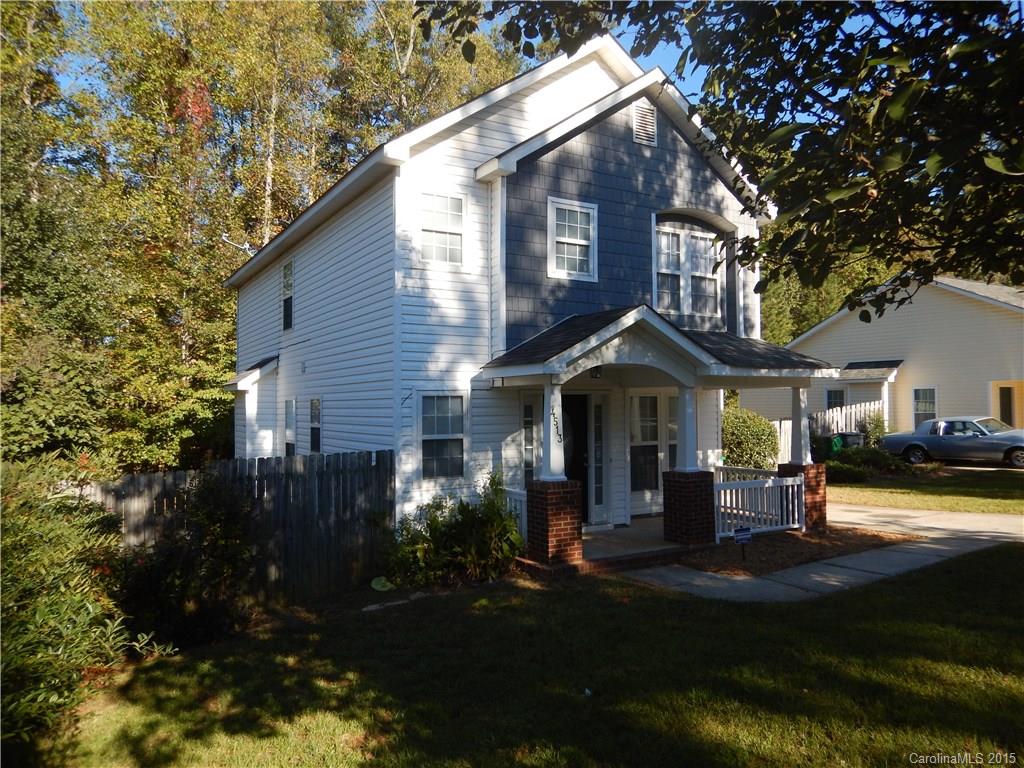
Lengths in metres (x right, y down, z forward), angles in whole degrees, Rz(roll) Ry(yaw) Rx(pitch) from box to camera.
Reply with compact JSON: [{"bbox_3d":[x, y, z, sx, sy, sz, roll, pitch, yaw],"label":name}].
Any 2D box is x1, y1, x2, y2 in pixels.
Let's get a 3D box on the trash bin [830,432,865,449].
[{"bbox_3d":[10.877,2.090,23.000,0.656,1.004,0.755,0,-2,-12],"label":"trash bin"}]

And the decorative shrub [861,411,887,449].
[{"bbox_3d":[12.300,1.711,24.100,0.803,1.621,0.803,1,-2,-32],"label":"decorative shrub"}]

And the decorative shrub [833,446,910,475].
[{"bbox_3d":[10.356,2.174,20.500,1.669,0.680,1.836,1,-2,-32],"label":"decorative shrub"}]

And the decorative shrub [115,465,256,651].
[{"bbox_3d":[-3.402,1.720,7.400,1.150,1.611,1.250,1,-2,-32],"label":"decorative shrub"}]

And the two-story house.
[{"bbox_3d":[-1.150,-1.363,15.718,7.560,8.150,13.100,1,-2,-32],"label":"two-story house"}]

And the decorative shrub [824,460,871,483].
[{"bbox_3d":[8.796,2.295,18.800,1.154,0.484,1.096,1,-2,-32],"label":"decorative shrub"}]

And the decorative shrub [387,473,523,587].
[{"bbox_3d":[-0.769,1.896,9.550,1.609,1.353,0.850,1,-2,-32],"label":"decorative shrub"}]

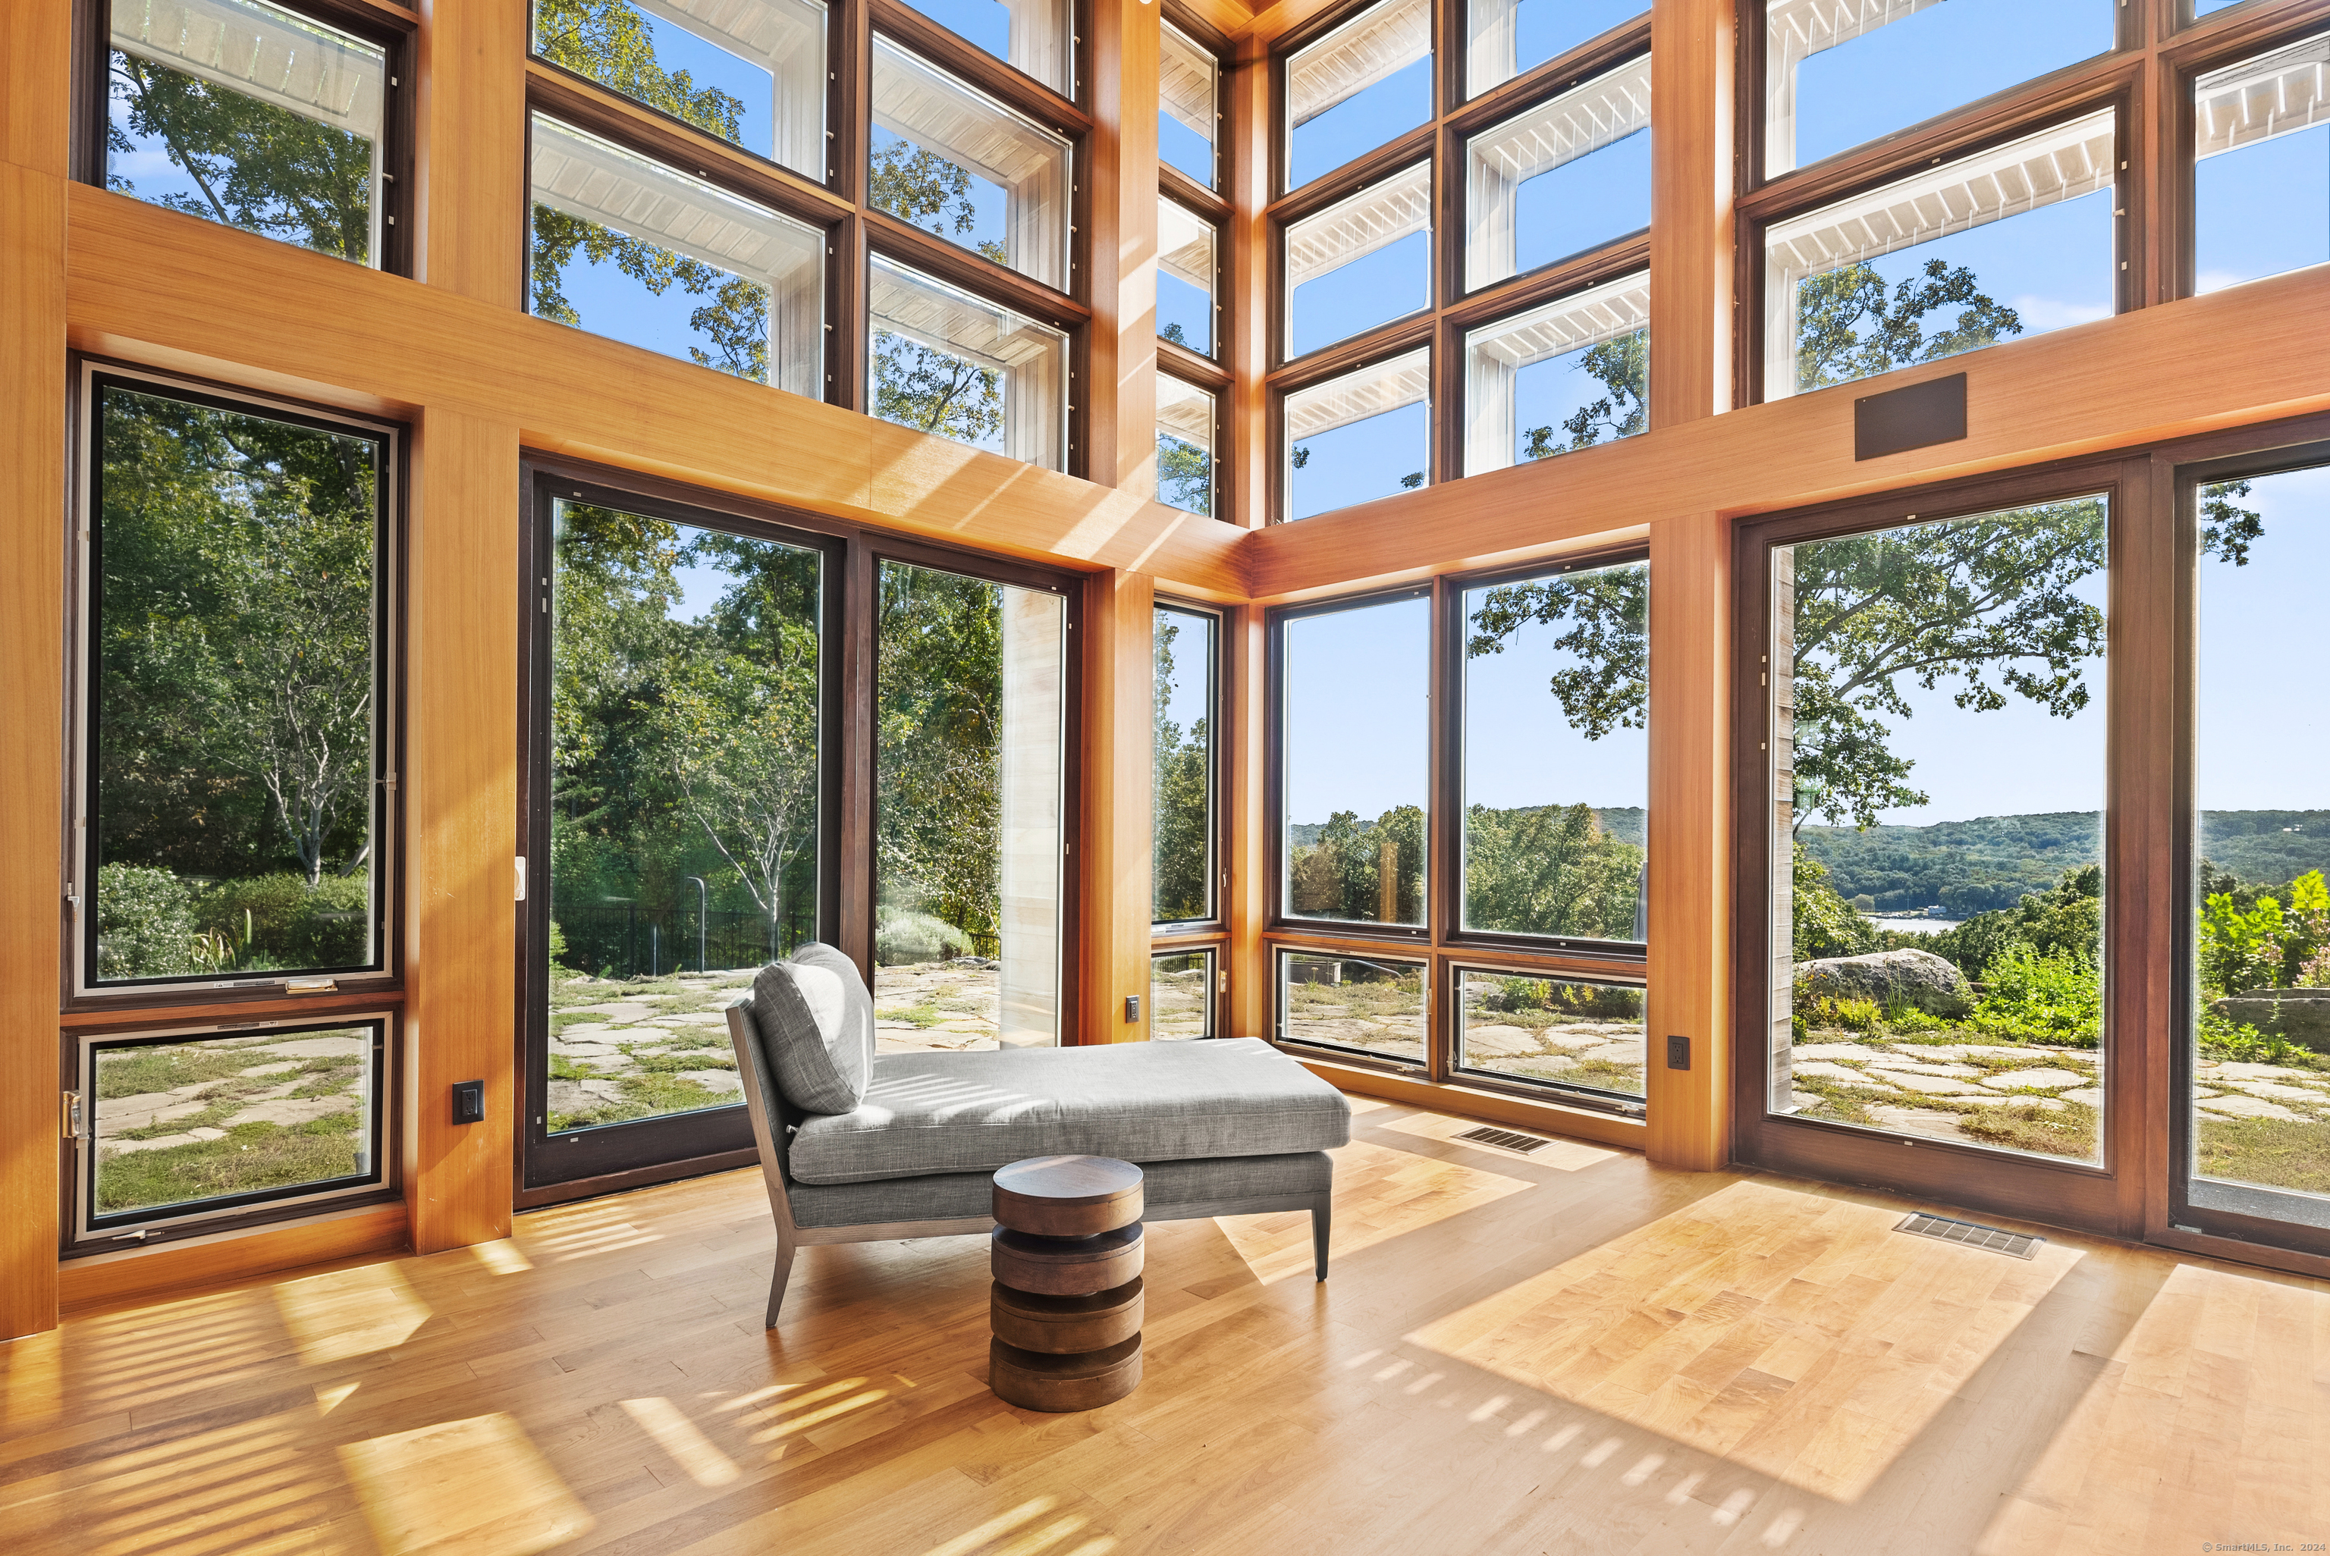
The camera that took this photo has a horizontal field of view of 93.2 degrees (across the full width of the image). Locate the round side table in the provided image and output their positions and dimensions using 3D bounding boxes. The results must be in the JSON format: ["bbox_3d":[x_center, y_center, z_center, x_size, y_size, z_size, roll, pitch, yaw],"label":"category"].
[{"bbox_3d":[-0.205,1.058,2.330,0.322,0.430,0.322,1,-2,0],"label":"round side table"}]

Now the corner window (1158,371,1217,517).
[{"bbox_3d":[0.089,-1.592,5.316,0.490,0.660,0.080,3,-3,-45],"label":"corner window"}]

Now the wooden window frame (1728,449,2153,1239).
[{"bbox_3d":[2.415,0.205,3.558,0.080,2.240,1.060,3,-3,-45],"label":"wooden window frame"}]

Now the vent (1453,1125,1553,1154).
[{"bbox_3d":[1.277,1.351,4.126,0.250,0.015,0.305,3,-3,-45],"label":"vent"}]

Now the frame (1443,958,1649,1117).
[{"bbox_3d":[1.594,1.058,4.617,0.995,0.561,0.120,-1,-2,45],"label":"frame"}]

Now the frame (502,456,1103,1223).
[{"bbox_3d":[-1.206,0.220,4.255,0.130,2.358,2.348,-1,-2,45],"label":"frame"}]

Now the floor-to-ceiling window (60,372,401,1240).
[{"bbox_3d":[-2.349,0.081,2.848,0.650,2.140,0.080,3,-3,-45],"label":"floor-to-ceiling window"}]

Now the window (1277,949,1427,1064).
[{"bbox_3d":[0.856,1.044,5.090,0.080,0.450,0.845,3,-3,-45],"label":"window"}]

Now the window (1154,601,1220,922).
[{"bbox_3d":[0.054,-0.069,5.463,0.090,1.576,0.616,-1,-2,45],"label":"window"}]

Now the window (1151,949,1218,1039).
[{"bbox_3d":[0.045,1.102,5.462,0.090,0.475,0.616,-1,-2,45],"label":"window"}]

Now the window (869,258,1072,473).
[{"bbox_3d":[-0.770,-1.633,4.464,1.010,0.700,0.080,3,-3,-45],"label":"window"}]

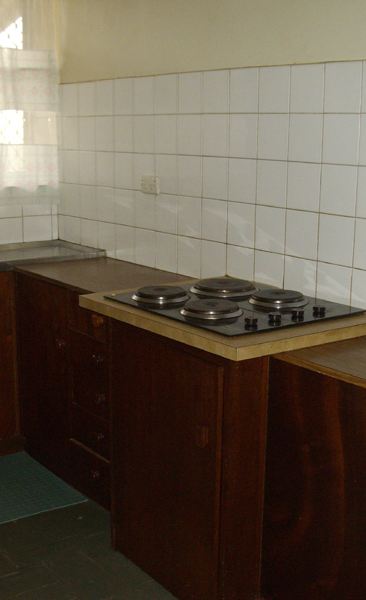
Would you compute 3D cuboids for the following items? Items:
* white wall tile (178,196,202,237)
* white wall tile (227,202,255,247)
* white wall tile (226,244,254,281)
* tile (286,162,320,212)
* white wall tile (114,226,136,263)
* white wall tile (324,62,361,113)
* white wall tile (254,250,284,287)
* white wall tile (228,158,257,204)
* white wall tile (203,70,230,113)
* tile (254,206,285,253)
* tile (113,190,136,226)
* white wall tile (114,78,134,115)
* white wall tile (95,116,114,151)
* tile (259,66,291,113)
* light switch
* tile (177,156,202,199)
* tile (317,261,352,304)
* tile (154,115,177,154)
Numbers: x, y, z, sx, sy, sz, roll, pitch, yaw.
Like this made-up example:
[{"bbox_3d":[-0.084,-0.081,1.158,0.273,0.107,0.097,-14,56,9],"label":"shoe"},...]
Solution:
[{"bbox_3d":[0.028,-0.316,3.182,0.010,0.151,0.150,-8,15,-36],"label":"white wall tile"},{"bbox_3d":[0.201,-0.262,2.890,0.010,0.150,0.150,-8,14,-35],"label":"white wall tile"},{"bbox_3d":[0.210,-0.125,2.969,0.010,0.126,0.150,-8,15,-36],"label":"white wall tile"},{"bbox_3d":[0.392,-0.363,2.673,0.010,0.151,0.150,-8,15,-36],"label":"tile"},{"bbox_3d":[-0.250,-0.248,3.623,0.010,0.152,0.152,-8,14,-35],"label":"white wall tile"},{"bbox_3d":[0.477,-0.631,2.477,0.008,0.151,0.151,-8,15,-36],"label":"white wall tile"},{"bbox_3d":[0.289,-0.090,2.801,0.010,0.145,0.150,-8,14,-35],"label":"white wall tile"},{"bbox_3d":[0.208,-0.415,2.898,0.008,0.151,0.151,-8,15,-36],"label":"white wall tile"},{"bbox_3d":[0.123,-0.747,3.002,0.010,0.152,0.152,-8,14,-35],"label":"white wall tile"},{"bbox_3d":[0.290,-0.236,2.771,0.010,0.150,0.150,-8,14,-35],"label":"tile"},{"bbox_3d":[-0.237,-0.382,3.436,0.010,0.148,0.148,-8,14,-35],"label":"tile"},{"bbox_3d":[-0.240,-0.839,3.437,0.008,0.151,0.151,-8,15,-36],"label":"white wall tile"},{"bbox_3d":[-0.333,-0.719,3.597,0.010,0.151,0.150,-8,15,-36],"label":"white wall tile"},{"bbox_3d":[0.292,-0.663,2.635,0.010,0.148,0.148,-8,14,-35],"label":"tile"},{"bbox_3d":[-0.133,-0.464,3.337,0.018,0.074,0.113,-8,15,-36],"label":"light switch"},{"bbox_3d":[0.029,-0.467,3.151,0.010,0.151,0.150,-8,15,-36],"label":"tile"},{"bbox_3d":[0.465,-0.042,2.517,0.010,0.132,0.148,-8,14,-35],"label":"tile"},{"bbox_3d":[-0.060,-0.642,3.239,0.010,0.151,0.150,-8,15,-36],"label":"tile"}]

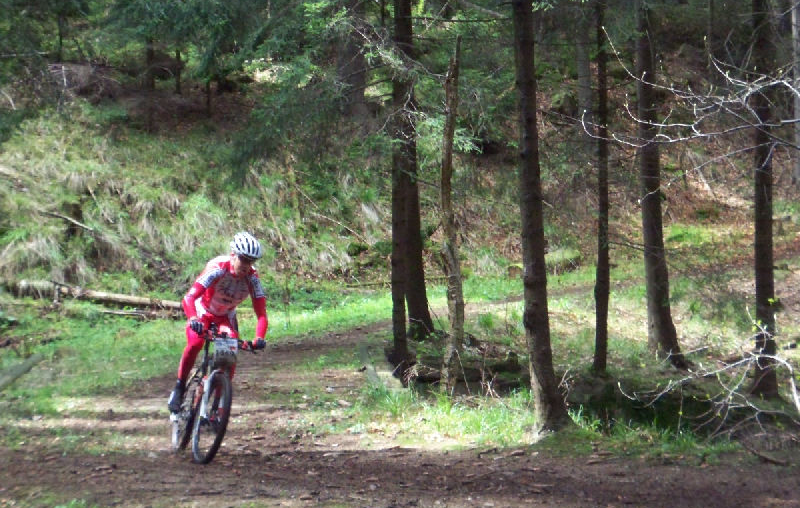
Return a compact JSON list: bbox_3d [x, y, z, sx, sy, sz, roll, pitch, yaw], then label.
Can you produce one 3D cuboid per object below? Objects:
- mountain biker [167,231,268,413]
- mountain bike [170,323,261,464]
[{"bbox_3d":[-1.381,0.504,16.350,0.620,1.360,0.900,8,-2,-16],"label":"mountain biker"},{"bbox_3d":[-1.471,1.028,16.300,0.610,1.000,1.740,12,-3,-15],"label":"mountain bike"}]

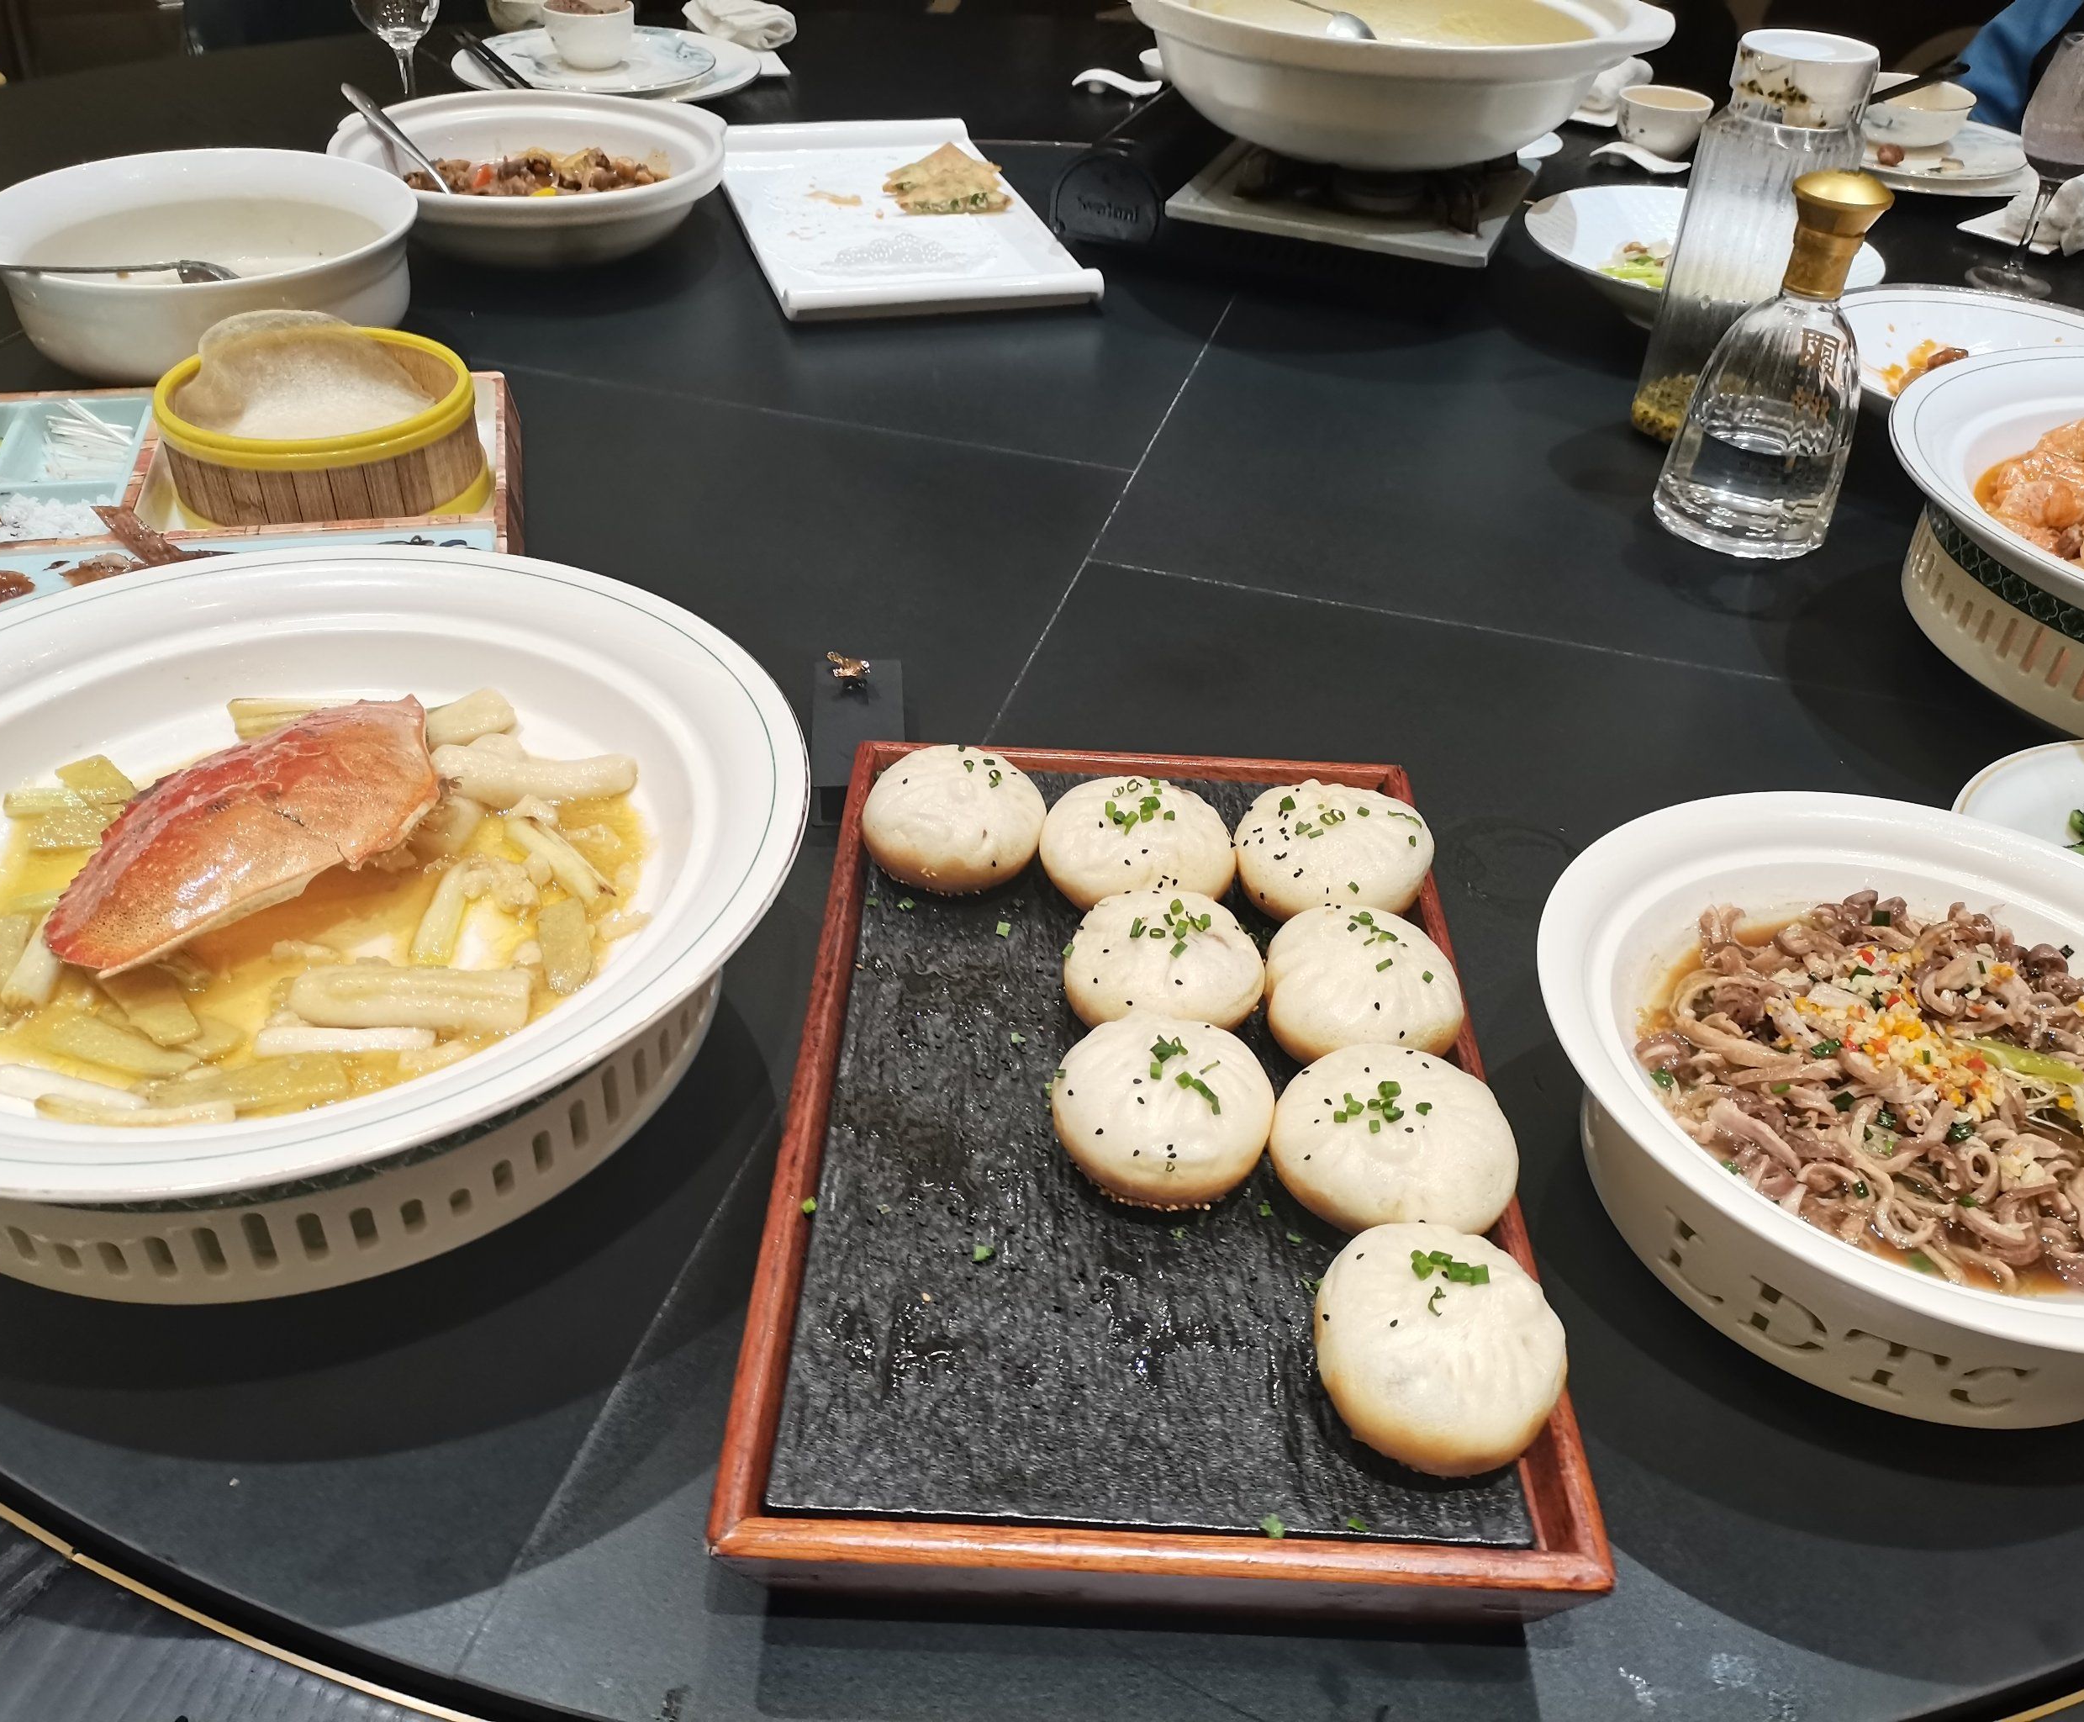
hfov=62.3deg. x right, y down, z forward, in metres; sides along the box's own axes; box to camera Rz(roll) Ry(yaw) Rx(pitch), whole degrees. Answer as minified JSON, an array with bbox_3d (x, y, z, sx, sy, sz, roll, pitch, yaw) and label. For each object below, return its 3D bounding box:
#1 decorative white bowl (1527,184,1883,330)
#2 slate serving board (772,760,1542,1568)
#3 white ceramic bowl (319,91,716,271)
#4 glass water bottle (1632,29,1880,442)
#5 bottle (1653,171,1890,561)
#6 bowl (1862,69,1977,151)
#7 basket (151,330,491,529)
[{"bbox_3d":[0.494,-0.430,1.304,0.262,0.053,0.262,3,38,0],"label":"decorative white bowl"},{"bbox_3d":[0.032,0.076,0.599,0.205,0.013,0.347,3,38,-1],"label":"slate serving board"},{"bbox_3d":[-0.394,-0.529,1.349,0.299,0.070,0.285,2,38,-2],"label":"white ceramic bowl"},{"bbox_3d":[0.459,-0.392,1.103,0.103,0.236,0.103,3,38,0],"label":"glass water bottle"},{"bbox_3d":[0.434,-0.289,0.997,0.104,0.203,0.104,-4,38,-9],"label":"bottle"},{"bbox_3d":[0.882,-0.760,1.761,0.124,0.048,0.124,3,38,0],"label":"bowl"},{"bbox_3d":[-0.393,-0.227,0.951,0.166,0.062,0.166,3,38,0],"label":"basket"}]

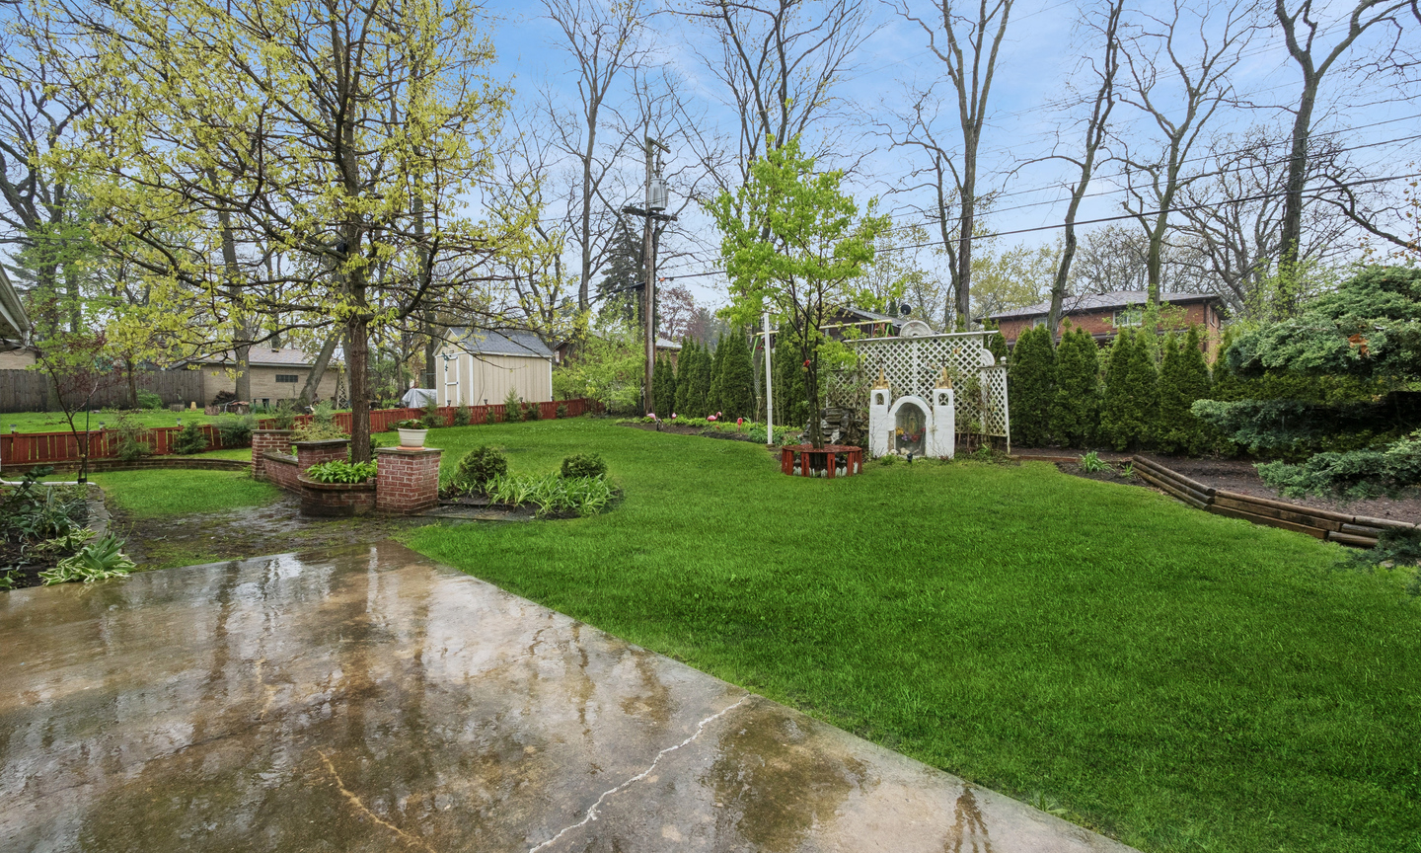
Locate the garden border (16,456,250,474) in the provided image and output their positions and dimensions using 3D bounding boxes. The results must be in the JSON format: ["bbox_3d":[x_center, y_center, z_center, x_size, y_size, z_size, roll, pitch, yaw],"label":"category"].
[{"bbox_3d":[-12.100,0.870,12.400,4.200,0.210,1.300,0,0,-14],"label":"garden border"}]

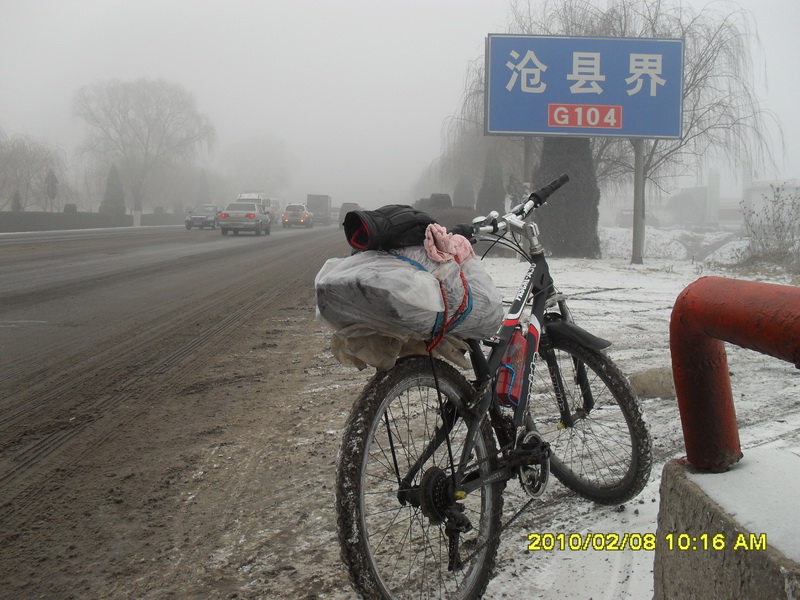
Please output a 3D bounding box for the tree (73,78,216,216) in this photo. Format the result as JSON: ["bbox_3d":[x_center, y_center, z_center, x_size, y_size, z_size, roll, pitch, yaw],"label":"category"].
[{"bbox_3d":[-20.692,-11.908,64.463,11.600,12.000,11.600,0,6,-1],"label":"tree"}]

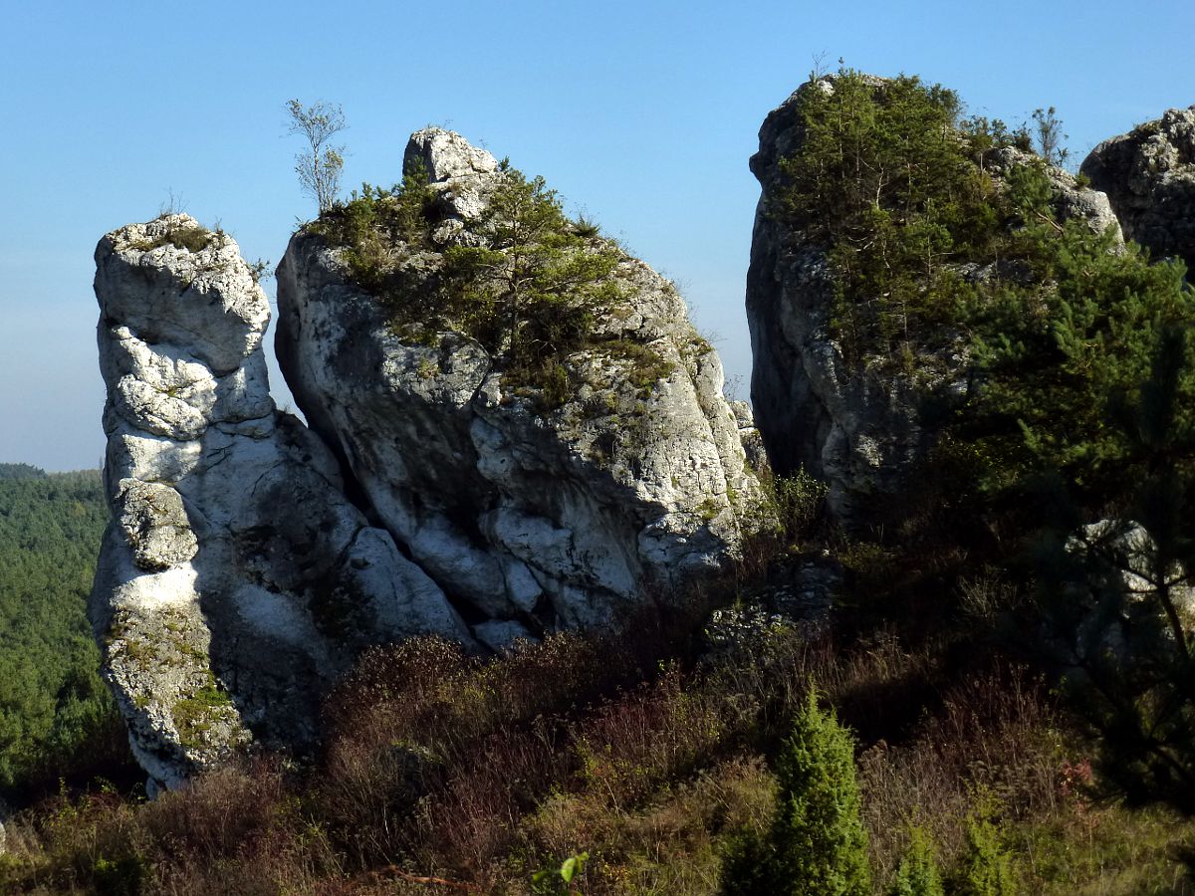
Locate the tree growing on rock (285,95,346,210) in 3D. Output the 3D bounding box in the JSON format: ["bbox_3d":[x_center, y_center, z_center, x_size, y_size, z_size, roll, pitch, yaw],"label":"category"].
[{"bbox_3d":[-5.174,-5.376,72.000,1.140,2.150,1.050,0,0,0],"label":"tree growing on rock"}]

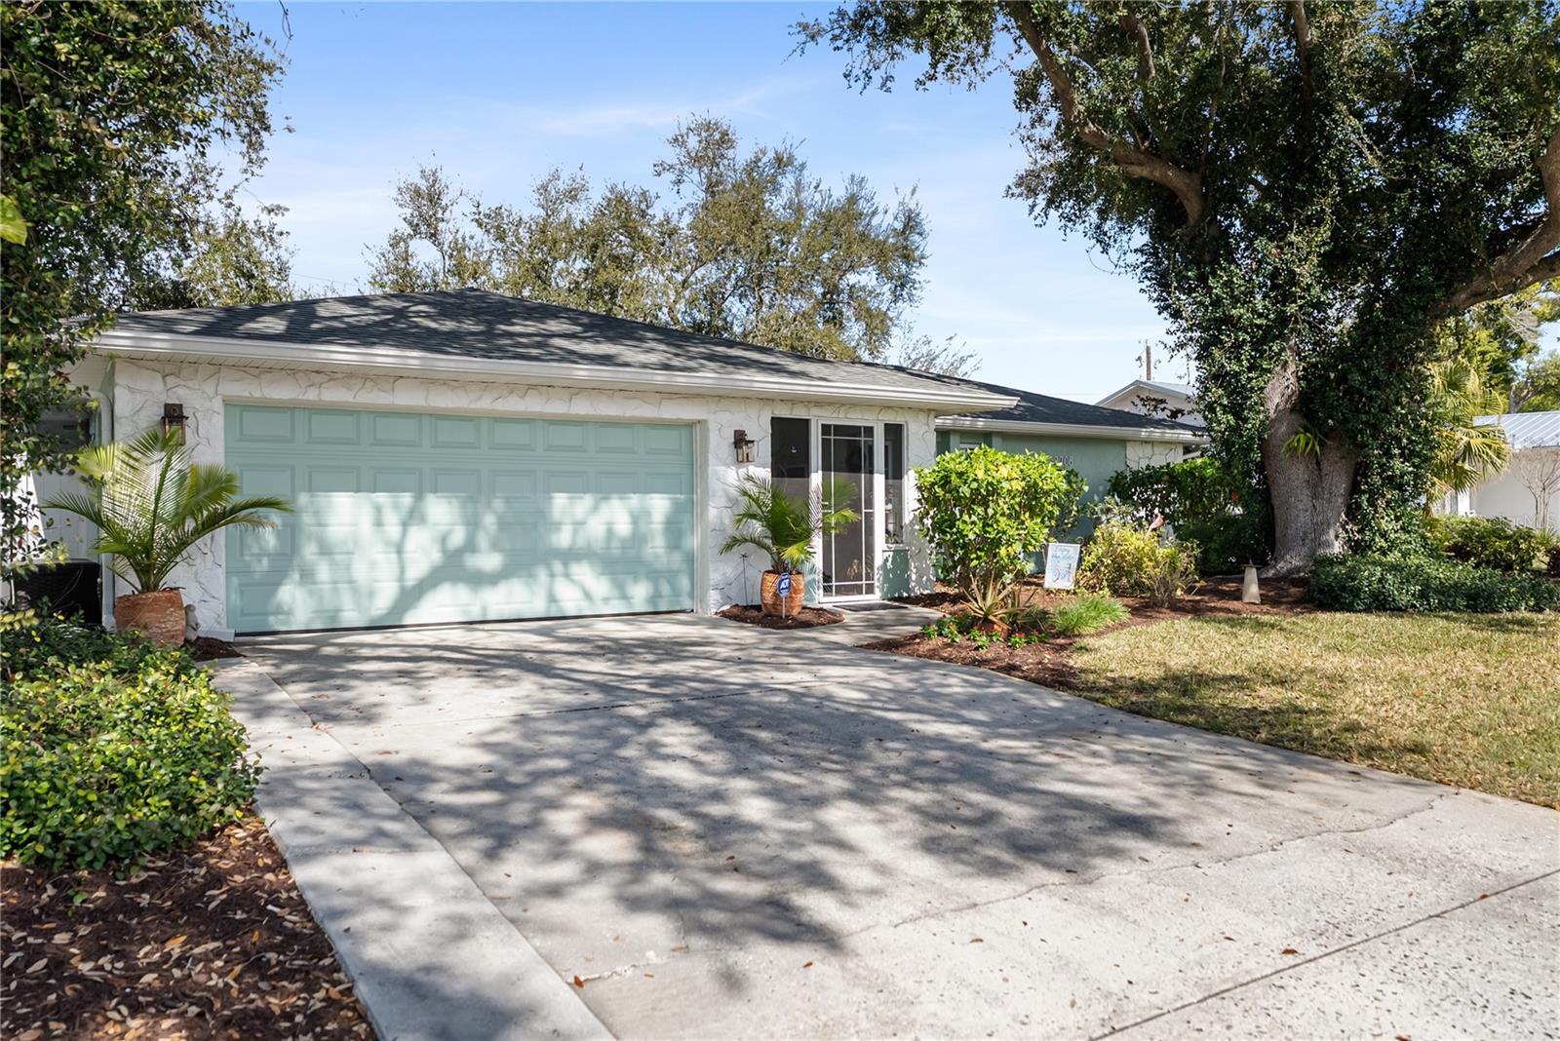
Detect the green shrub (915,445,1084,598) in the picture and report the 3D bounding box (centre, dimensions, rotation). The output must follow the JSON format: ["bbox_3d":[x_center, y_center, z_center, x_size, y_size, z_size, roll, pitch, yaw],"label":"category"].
[{"bbox_3d":[2.570,0.010,12.200,1.950,1.770,1.750,0,0,-31],"label":"green shrub"}]

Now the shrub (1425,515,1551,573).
[{"bbox_3d":[12.950,0.420,19.000,2.100,1.070,1.700,0,0,-31],"label":"shrub"}]

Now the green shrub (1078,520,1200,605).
[{"bbox_3d":[4.170,0.480,12.100,1.380,0.960,1.200,0,0,-31],"label":"green shrub"}]

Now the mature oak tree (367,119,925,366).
[{"bbox_3d":[-3.350,-4.700,27.000,14.500,11.400,12.000,0,0,-31],"label":"mature oak tree"}]

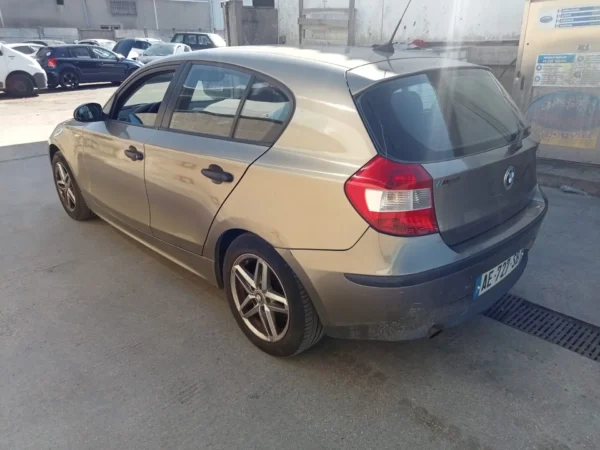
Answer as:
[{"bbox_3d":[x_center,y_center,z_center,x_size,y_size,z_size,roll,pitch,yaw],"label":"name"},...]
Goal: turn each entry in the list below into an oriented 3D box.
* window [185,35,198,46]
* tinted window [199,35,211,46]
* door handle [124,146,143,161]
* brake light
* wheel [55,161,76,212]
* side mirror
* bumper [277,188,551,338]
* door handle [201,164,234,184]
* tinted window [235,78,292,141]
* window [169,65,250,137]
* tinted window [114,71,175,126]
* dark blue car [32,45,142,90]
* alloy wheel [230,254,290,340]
[{"bbox_3d":[-5.589,-9.504,25.000,0.720,0.470,0.060,10,22,24],"label":"window"},{"bbox_3d":[-4.414,-8.545,22.500,0.600,0.460,0.050,2,11,10],"label":"tinted window"},{"bbox_3d":[-0.977,-0.419,2.856,0.055,0.085,0.230,-22,29,-39],"label":"door handle"},{"bbox_3d":[0.349,-0.118,1.823,0.300,0.310,0.260,-17,27,-40],"label":"brake light"},{"bbox_3d":[-1.974,-0.348,4.237,0.170,0.445,0.445,-17,27,-40],"label":"wheel"},{"bbox_3d":[-1.373,-0.735,3.169,0.200,0.137,0.125,-22,29,-39],"label":"side mirror"},{"bbox_3d":[0.777,0.082,2.491,1.740,0.610,0.590,-17,27,-40],"label":"bumper"},{"bbox_3d":[-0.408,-0.245,2.370,0.055,0.090,0.265,-17,27,-40],"label":"door handle"},{"bbox_3d":[-0.157,-0.492,2.132,0.320,0.274,0.050,20,6,43],"label":"tinted window"},{"bbox_3d":[-0.474,-0.653,2.524,0.630,0.380,0.060,21,6,43],"label":"window"},{"bbox_3d":[-0.968,-0.769,2.969,0.602,0.369,0.050,20,6,43],"label":"tinted window"},{"bbox_3d":[-8.121,-6.341,19.248,4.250,1.440,1.780,-21,29,-38],"label":"dark blue car"},{"bbox_3d":[-0.150,0.338,2.391,0.160,0.447,0.447,-22,29,-39],"label":"alloy wheel"}]

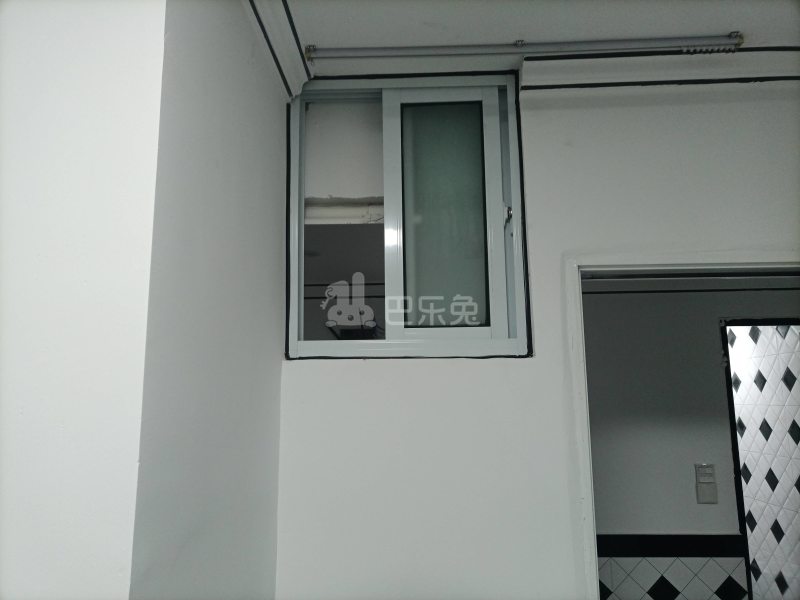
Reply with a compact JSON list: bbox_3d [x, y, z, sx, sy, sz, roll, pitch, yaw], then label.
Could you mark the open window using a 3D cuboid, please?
[{"bbox_3d":[0.016,-0.235,1.665,0.630,0.790,0.090,-1,-9,2],"label":"open window"}]

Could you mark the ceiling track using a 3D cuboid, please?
[{"bbox_3d":[0.322,-0.667,1.592,1.151,0.028,0.030,-1,-9,2],"label":"ceiling track"}]

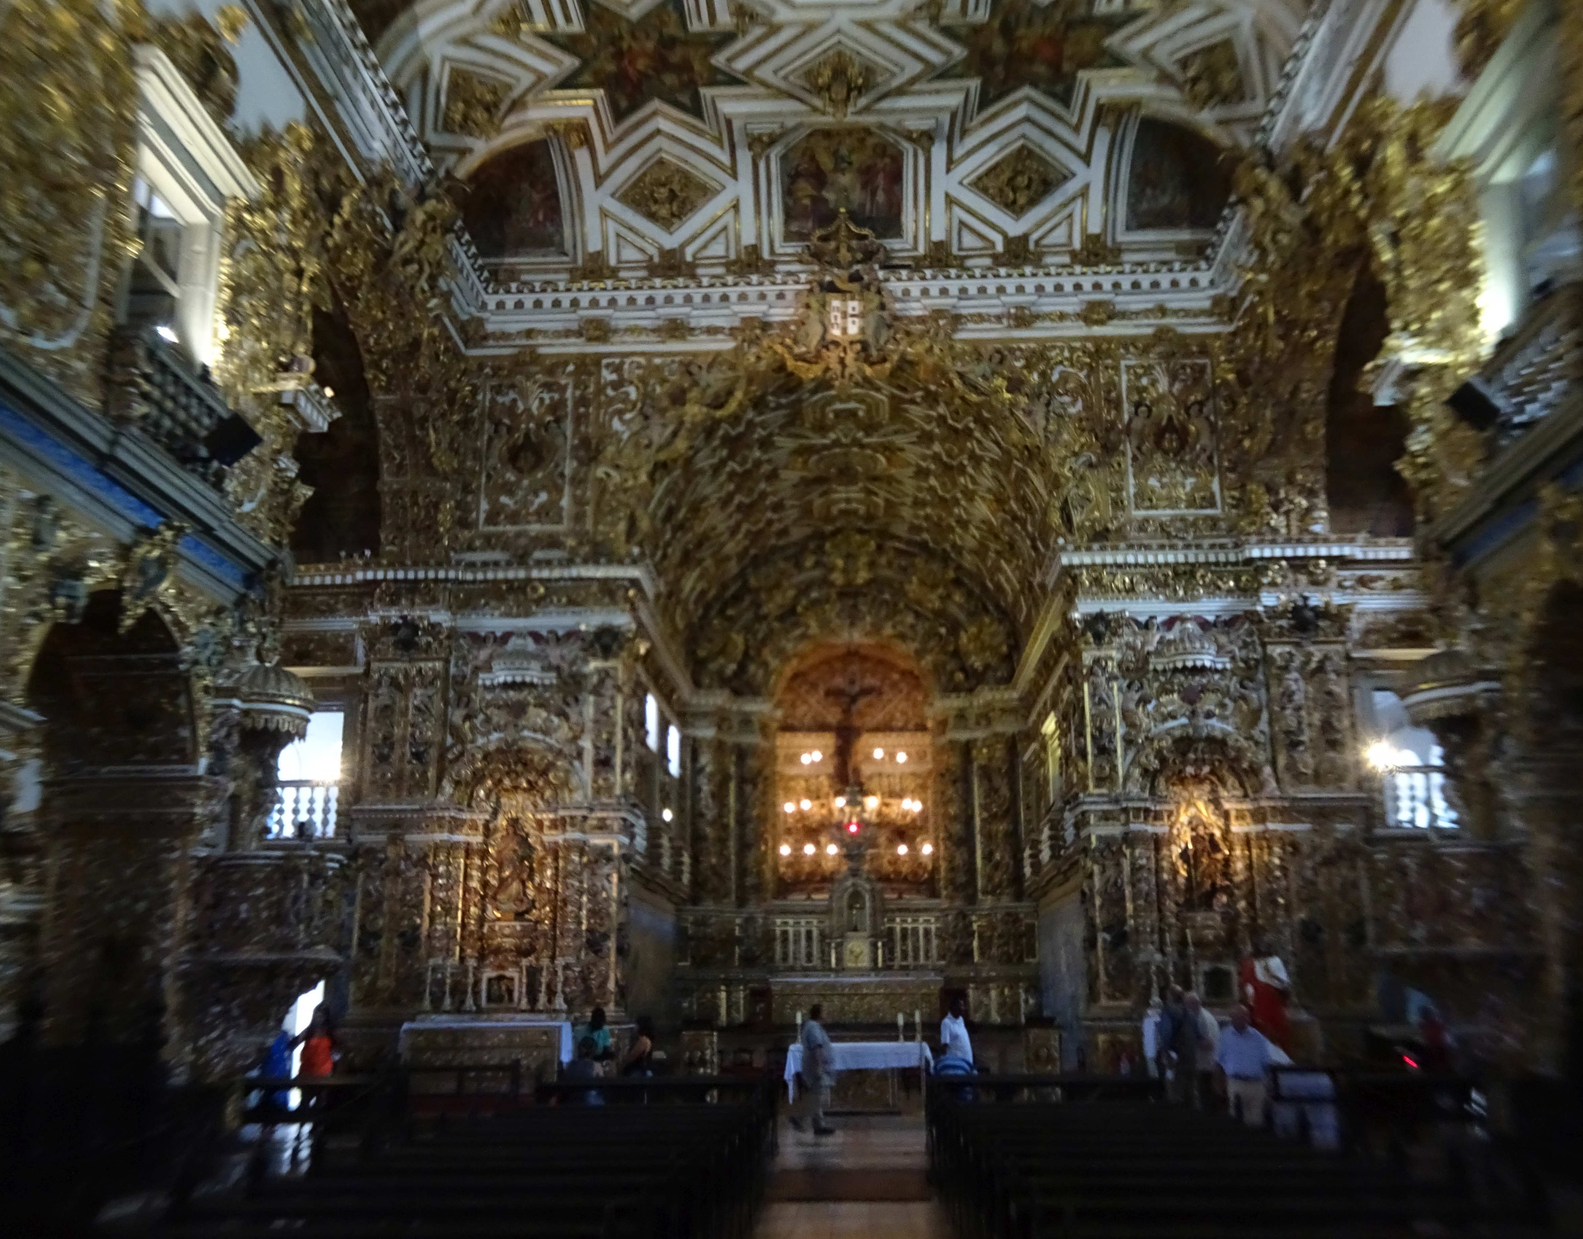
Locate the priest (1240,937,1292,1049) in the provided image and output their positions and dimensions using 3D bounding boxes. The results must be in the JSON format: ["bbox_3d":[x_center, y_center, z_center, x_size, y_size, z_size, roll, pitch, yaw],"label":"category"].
[{"bbox_3d":[6.925,5.493,19.510,0.680,1.577,0.550,-9,-18,26],"label":"priest"}]

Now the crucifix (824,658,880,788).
[{"bbox_3d":[1.366,2.348,30.092,1.280,3.015,0.500,-1,-16,3],"label":"crucifix"}]

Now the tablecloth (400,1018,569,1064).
[{"bbox_3d":[-4.975,6.898,21.781,2.680,0.667,0.800,-1,-16,3],"label":"tablecloth"}]

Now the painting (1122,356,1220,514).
[{"bbox_3d":[7.224,-3.526,25.440,1.740,3.060,0.150,-1,-16,3],"label":"painting"}]

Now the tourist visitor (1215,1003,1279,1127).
[{"bbox_3d":[4.232,4.427,12.251,0.560,1.720,0.380,-5,-17,16],"label":"tourist visitor"}]

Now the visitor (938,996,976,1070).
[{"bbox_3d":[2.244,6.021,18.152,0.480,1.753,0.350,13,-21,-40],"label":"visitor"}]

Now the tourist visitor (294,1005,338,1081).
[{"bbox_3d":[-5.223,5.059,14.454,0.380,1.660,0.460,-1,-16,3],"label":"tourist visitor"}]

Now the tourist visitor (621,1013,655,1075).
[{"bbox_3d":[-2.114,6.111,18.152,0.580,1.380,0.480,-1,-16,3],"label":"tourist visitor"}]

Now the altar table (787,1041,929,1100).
[{"bbox_3d":[0.985,6.849,20.169,2.200,0.950,0.900,-1,-16,3],"label":"altar table"}]

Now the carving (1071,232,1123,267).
[{"bbox_3d":[5.703,-6.925,25.022,1.020,0.708,0.250,-1,-16,3],"label":"carving"}]

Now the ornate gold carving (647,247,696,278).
[{"bbox_3d":[-2.397,-7.128,26.689,0.930,0.570,0.250,-1,-16,3],"label":"ornate gold carving"}]

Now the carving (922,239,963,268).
[{"bbox_3d":[2.844,-6.892,25.167,0.820,0.603,0.250,-1,-16,3],"label":"carving"}]

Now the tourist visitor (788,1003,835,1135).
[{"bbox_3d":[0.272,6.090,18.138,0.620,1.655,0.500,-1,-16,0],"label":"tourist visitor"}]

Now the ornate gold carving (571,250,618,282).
[{"bbox_3d":[-3.941,-7.083,26.760,0.910,0.600,0.250,-1,-16,3],"label":"ornate gold carving"}]

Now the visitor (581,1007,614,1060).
[{"bbox_3d":[-2.726,6.303,18.757,0.360,1.651,0.440,-8,-18,23],"label":"visitor"}]

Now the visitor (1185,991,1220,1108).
[{"bbox_3d":[5.054,5.502,16.483,0.380,1.766,0.480,10,-19,-33],"label":"visitor"}]

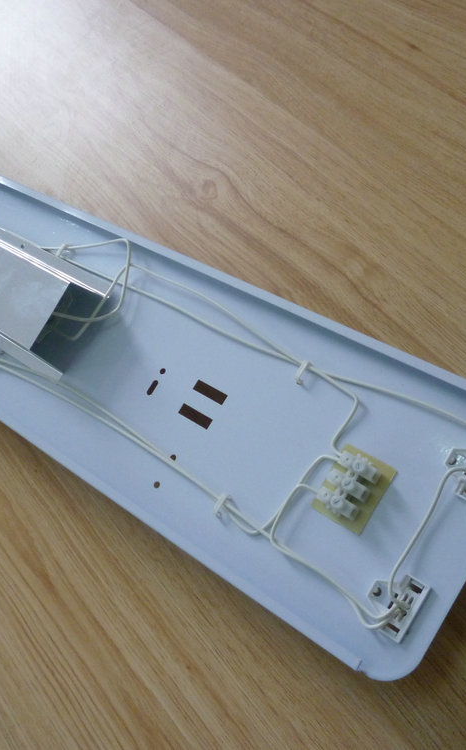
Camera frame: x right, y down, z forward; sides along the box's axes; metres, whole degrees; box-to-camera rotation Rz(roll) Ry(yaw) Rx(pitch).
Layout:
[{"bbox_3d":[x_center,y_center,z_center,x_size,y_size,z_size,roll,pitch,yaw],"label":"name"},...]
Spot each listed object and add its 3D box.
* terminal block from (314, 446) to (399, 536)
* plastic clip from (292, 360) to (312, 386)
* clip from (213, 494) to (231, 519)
[{"bbox_3d":[0.058,0.055,0.414,0.030,0.017,0.036,28,86,33],"label":"terminal block"},{"bbox_3d":[0.039,-0.001,0.453,0.003,0.006,0.012,28,86,33],"label":"plastic clip"},{"bbox_3d":[-0.005,0.070,0.450,0.003,0.006,0.011,28,86,33],"label":"clip"}]

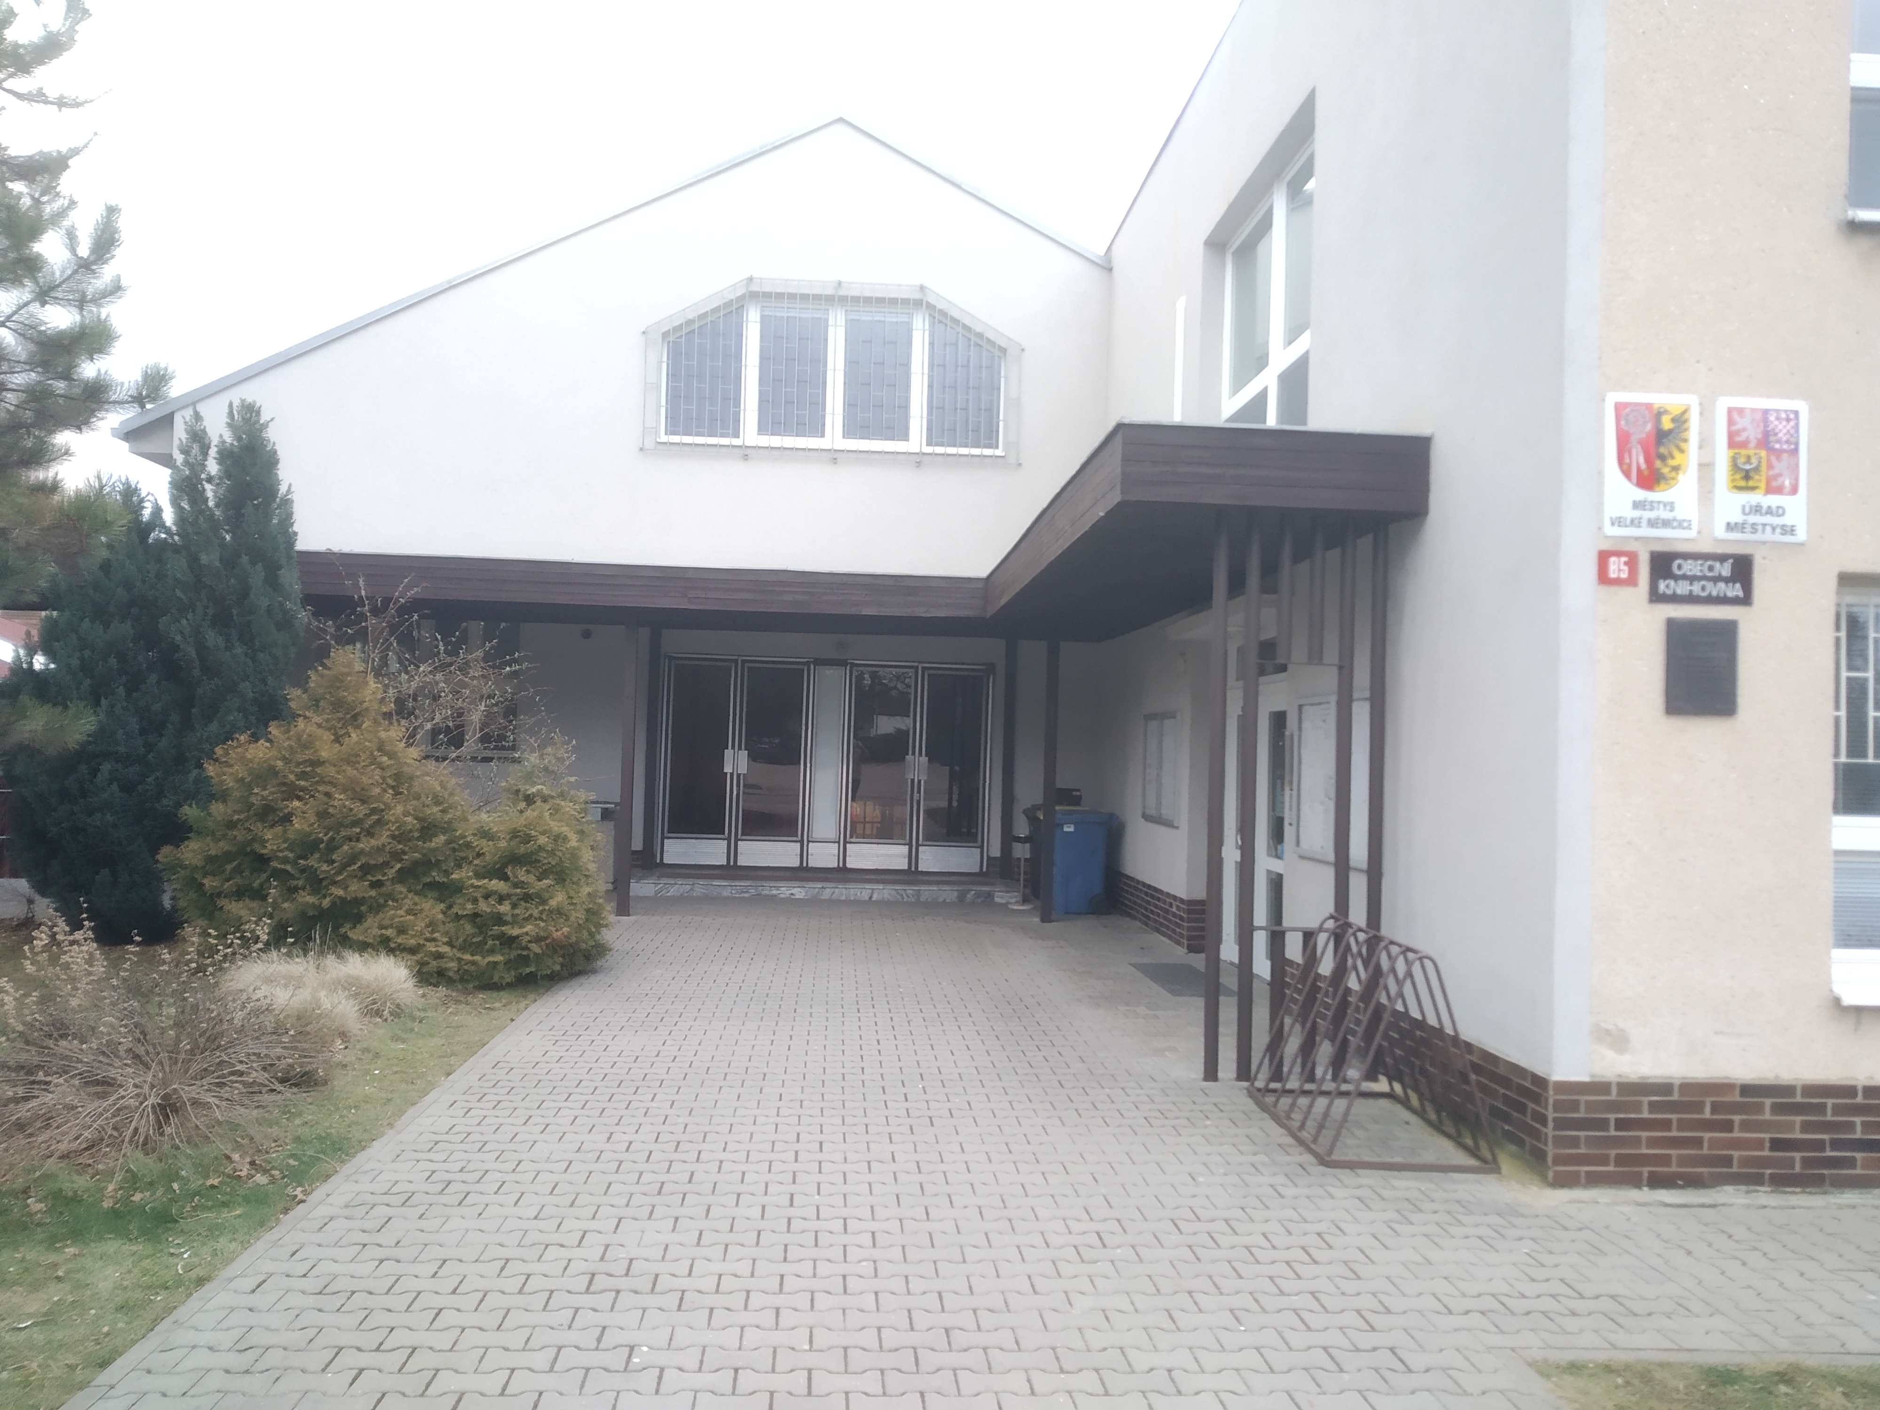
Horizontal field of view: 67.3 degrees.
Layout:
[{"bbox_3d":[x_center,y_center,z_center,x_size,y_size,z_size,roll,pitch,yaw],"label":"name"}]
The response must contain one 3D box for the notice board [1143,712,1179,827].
[{"bbox_3d":[2.033,0.588,13.134,0.080,1.040,1.460,2,-2,-4],"label":"notice board"}]

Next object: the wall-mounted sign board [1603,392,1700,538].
[{"bbox_3d":[2.961,-0.994,5.874,0.405,0.602,0.020,2,-2,-4],"label":"wall-mounted sign board"}]

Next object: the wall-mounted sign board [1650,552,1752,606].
[{"bbox_3d":[3.170,-0.525,5.874,0.447,0.213,0.020,2,-2,-4],"label":"wall-mounted sign board"}]

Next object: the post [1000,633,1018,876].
[{"bbox_3d":[0.783,0.622,16.226,0.140,2.770,0.140,2,-2,-4],"label":"post"}]

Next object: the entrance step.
[{"bbox_3d":[-1.260,2.058,15.813,4.330,0.165,0.900,2,-2,-4],"label":"entrance step"}]

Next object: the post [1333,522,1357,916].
[{"bbox_3d":[2.156,0.502,7.539,0.057,2.987,0.057,2,-2,-4],"label":"post"}]

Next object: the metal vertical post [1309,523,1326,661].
[{"bbox_3d":[2.021,-0.606,7.564,0.057,0.780,0.057,2,-2,-4],"label":"metal vertical post"}]

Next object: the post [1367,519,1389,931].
[{"bbox_3d":[2.331,0.507,7.551,0.057,2.987,0.057,2,-2,-4],"label":"post"}]

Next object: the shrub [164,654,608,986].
[{"bbox_3d":[-4.194,0.744,10.612,3.350,2.300,2.300,2,-2,-4],"label":"shrub"}]

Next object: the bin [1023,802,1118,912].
[{"bbox_3d":[1.479,1.660,14.977,0.740,1.075,0.580,2,-2,-4],"label":"bin"}]

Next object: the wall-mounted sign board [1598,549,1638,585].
[{"bbox_3d":[2.813,-0.566,5.852,0.173,0.147,0.020,2,-2,-4],"label":"wall-mounted sign board"}]

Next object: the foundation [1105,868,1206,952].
[{"bbox_3d":[2.067,1.948,13.968,0.200,0.450,3.950,2,-2,-4],"label":"foundation"}]

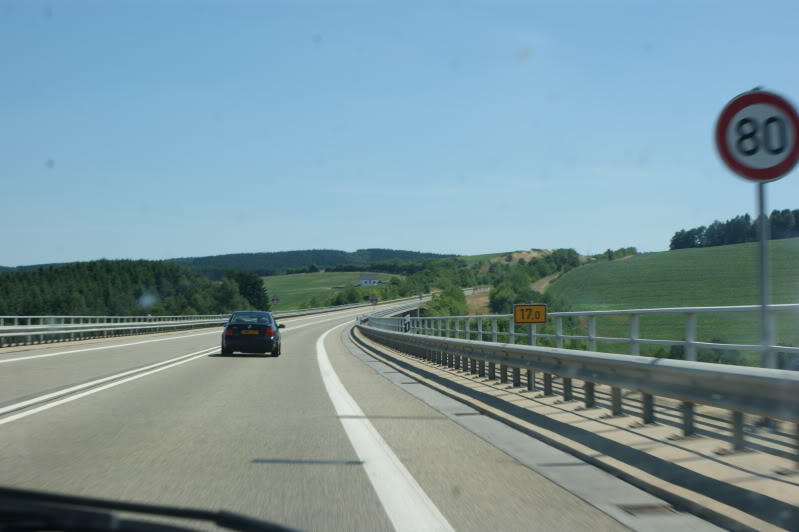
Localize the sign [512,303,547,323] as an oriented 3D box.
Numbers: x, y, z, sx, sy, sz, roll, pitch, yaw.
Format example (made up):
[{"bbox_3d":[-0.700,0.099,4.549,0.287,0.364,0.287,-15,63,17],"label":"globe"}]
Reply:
[{"bbox_3d":[2.162,0.798,24.600,0.540,0.325,0.035,-1,-2,-2],"label":"sign"}]

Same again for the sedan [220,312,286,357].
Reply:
[{"bbox_3d":[-4.630,2.137,46.800,1.770,1.430,4.380,0,-2,-3],"label":"sedan"}]

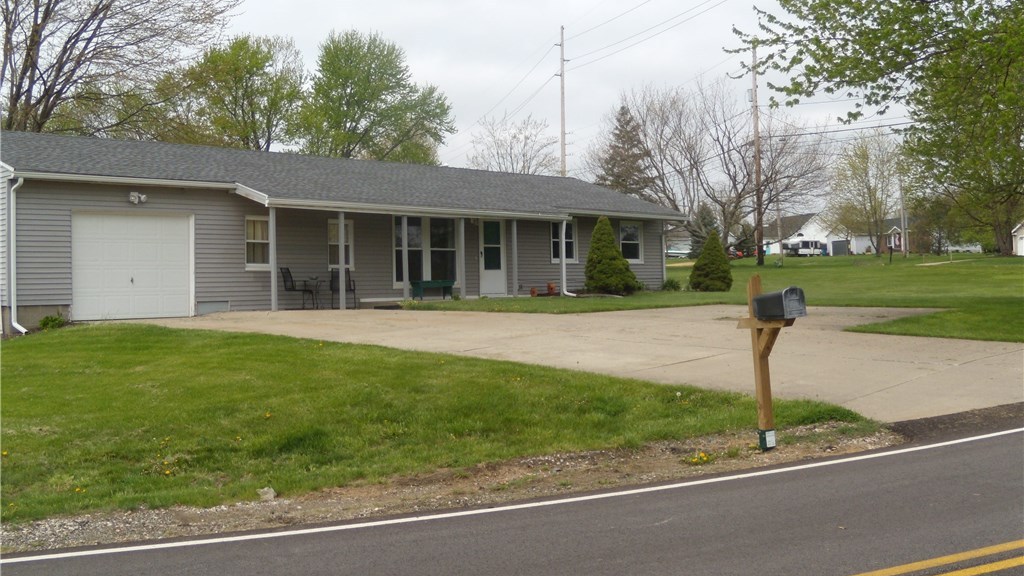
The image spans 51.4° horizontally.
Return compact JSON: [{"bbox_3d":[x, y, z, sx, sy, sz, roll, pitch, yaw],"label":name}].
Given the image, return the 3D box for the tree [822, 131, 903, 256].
[{"bbox_3d":[32.256,-8.697,98.000,7.400,11.600,7.200,0,1,0],"label":"tree"}]

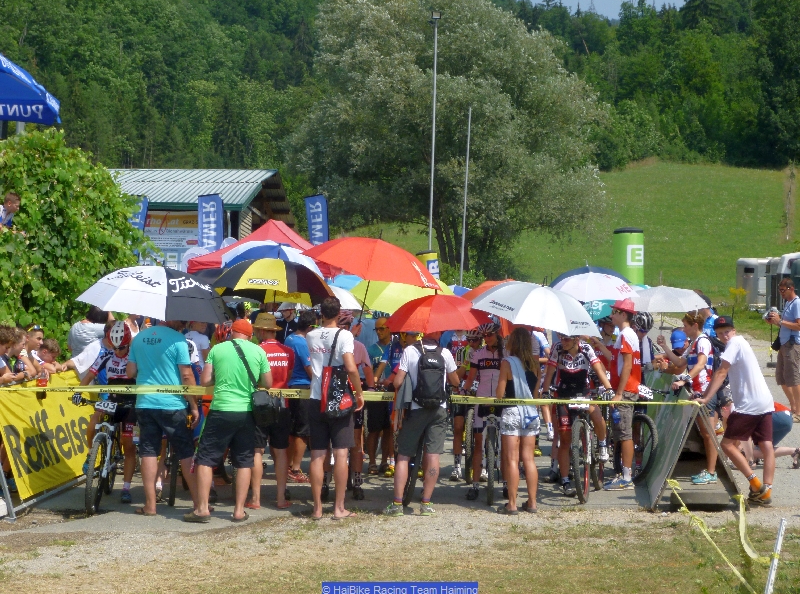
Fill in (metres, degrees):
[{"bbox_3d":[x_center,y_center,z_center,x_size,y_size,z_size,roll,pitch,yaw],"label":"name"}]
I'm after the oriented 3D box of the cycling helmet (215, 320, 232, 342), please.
[{"bbox_3d":[-1.652,0.336,17.500,0.210,0.180,0.270,0,2,-18],"label":"cycling helmet"}]

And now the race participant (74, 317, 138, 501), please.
[{"bbox_3d":[-2.709,1.062,17.066,0.620,1.680,0.750,0,2,-5],"label":"race participant"}]

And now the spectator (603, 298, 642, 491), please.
[{"bbox_3d":[2.113,0.934,17.263,0.400,1.780,0.480,1,2,-3],"label":"spectator"}]

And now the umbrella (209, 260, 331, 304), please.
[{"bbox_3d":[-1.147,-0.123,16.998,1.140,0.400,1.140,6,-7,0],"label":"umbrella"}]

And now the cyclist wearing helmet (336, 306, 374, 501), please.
[{"bbox_3d":[-0.447,1.040,17.215,0.550,1.740,0.500,0,2,-3],"label":"cyclist wearing helmet"}]

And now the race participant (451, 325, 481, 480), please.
[{"bbox_3d":[0.722,1.127,19.200,0.550,1.590,0.580,0,-1,6],"label":"race participant"}]

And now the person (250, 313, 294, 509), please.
[{"bbox_3d":[-1.114,0.985,15.900,0.520,1.700,0.420,0,-1,-6],"label":"person"}]

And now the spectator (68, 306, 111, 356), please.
[{"bbox_3d":[-2.966,0.903,17.865,0.520,1.650,0.400,2,3,18],"label":"spectator"}]

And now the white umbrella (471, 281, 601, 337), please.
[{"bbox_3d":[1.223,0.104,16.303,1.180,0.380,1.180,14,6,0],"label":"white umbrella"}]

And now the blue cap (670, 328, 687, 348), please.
[{"bbox_3d":[2.927,0.441,19.400,0.175,0.150,0.260,1,37,14],"label":"blue cap"}]

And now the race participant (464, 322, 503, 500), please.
[{"bbox_3d":[0.839,1.002,16.866,0.520,1.640,0.500,1,2,0],"label":"race participant"}]

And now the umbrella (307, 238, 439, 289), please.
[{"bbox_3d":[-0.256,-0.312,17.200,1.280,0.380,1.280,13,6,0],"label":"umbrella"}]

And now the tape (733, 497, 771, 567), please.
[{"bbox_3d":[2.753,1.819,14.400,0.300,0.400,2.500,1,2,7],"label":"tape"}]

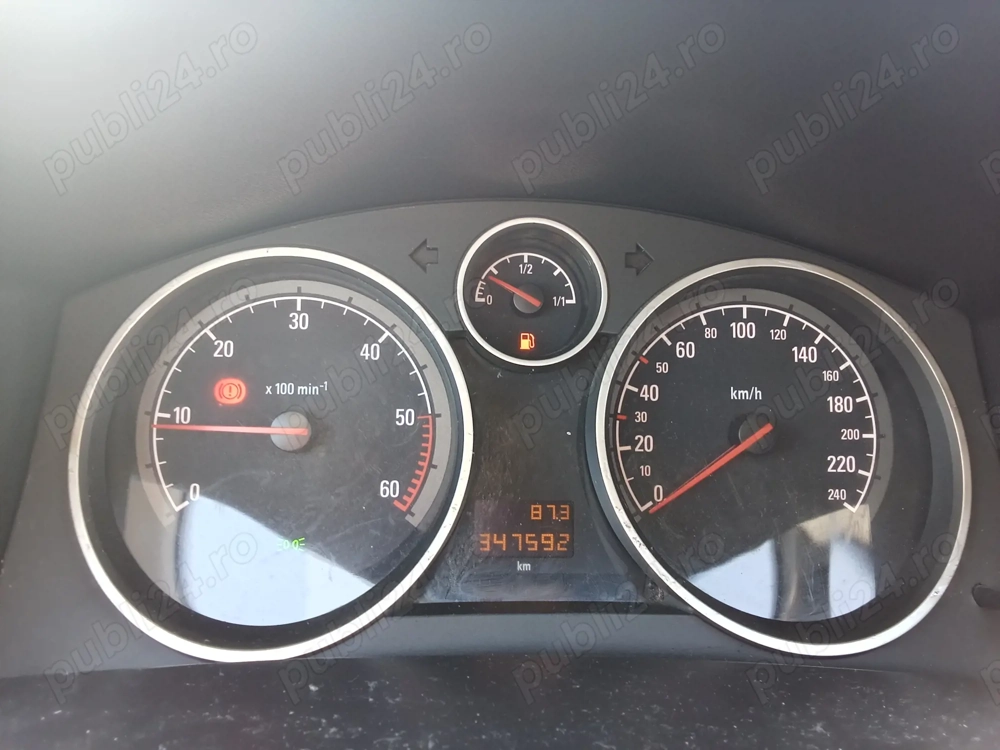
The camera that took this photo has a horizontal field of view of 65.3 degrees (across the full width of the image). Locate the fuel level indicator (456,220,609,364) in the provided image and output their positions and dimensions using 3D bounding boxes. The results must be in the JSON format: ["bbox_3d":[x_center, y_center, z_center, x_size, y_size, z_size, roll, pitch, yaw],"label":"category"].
[{"bbox_3d":[0.009,-0.025,0.255,0.047,0.047,0.020,1,-6,-4],"label":"fuel level indicator"}]

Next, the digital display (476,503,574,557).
[{"bbox_3d":[0.008,0.051,0.257,0.032,0.018,0.006,1,-6,-4],"label":"digital display"}]

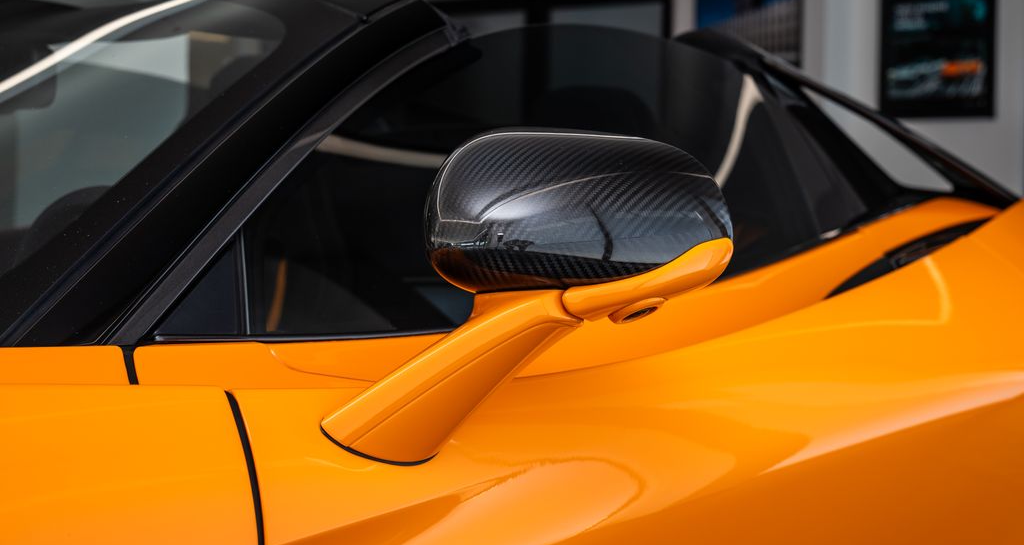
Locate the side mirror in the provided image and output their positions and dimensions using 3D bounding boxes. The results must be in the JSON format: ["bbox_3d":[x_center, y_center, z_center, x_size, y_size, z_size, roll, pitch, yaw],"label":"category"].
[{"bbox_3d":[0.014,0.019,1.302,0.280,0.270,0.225,3,5,40],"label":"side mirror"}]

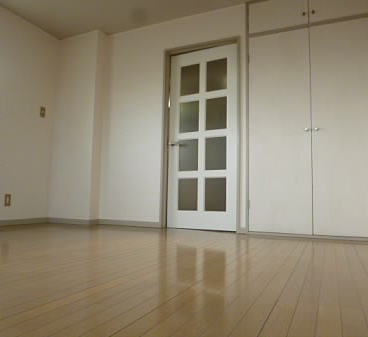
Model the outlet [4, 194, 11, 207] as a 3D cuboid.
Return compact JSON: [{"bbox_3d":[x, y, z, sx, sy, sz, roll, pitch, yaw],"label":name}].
[{"bbox_3d":[-1.765,0.321,3.130,0.010,0.122,0.072,-1,-6,24],"label":"outlet"}]

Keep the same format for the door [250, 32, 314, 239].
[{"bbox_3d":[0.880,-0.352,2.879,0.550,1.873,0.030,-1,-6,24],"label":"door"}]

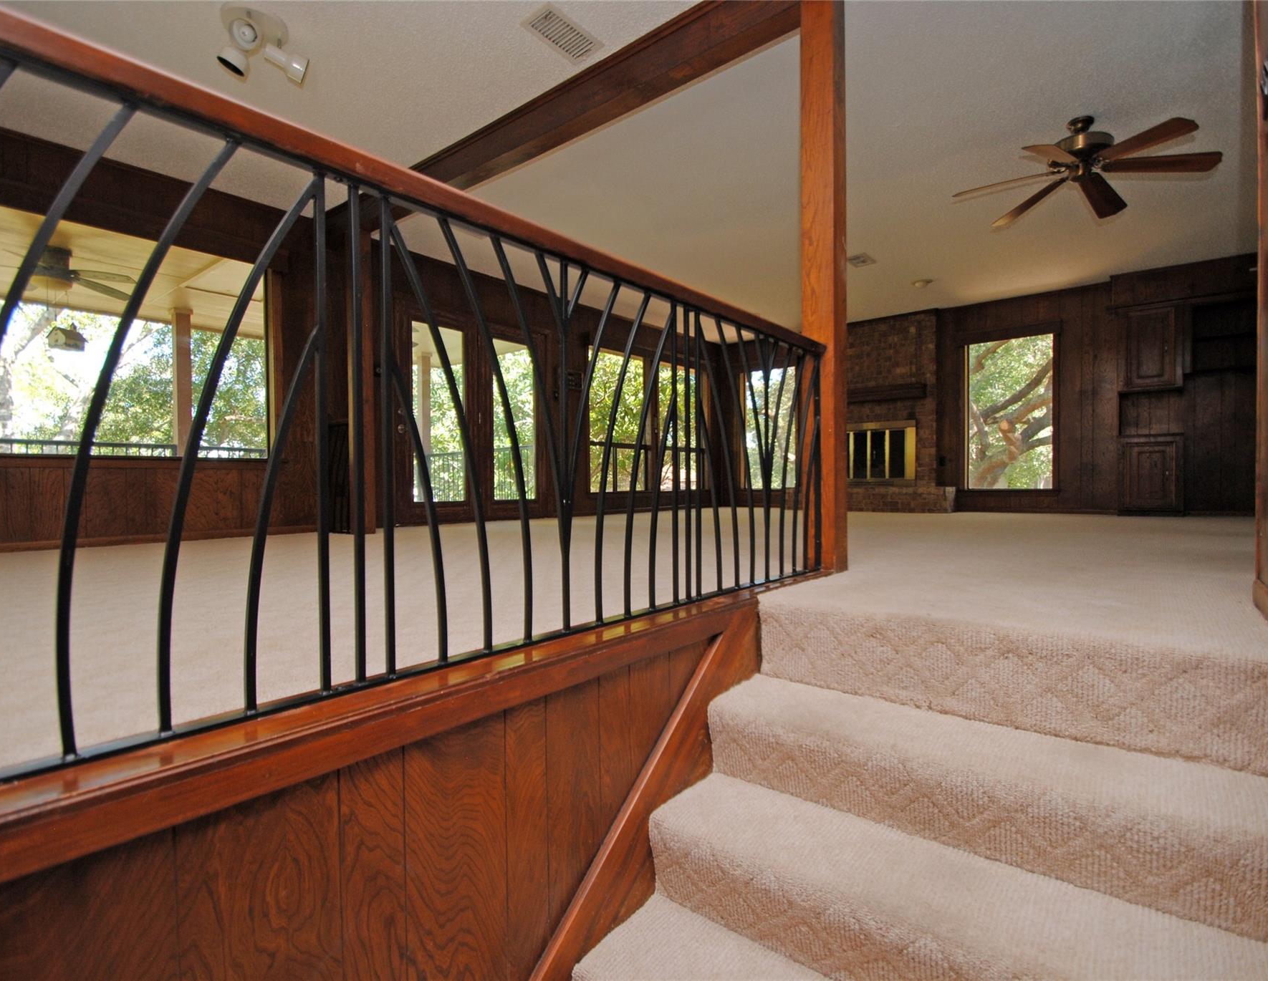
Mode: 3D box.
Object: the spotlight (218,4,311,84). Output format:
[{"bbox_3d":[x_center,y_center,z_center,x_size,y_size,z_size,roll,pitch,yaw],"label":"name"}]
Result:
[{"bbox_3d":[-1.723,-2.051,2.842,0.370,0.140,0.370,0,1,39],"label":"spotlight"}]

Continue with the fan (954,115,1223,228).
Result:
[{"bbox_3d":[2.571,-1.976,3.546,1.290,0.370,1.290,0,1,39],"label":"fan"}]

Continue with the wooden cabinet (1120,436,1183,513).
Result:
[{"bbox_3d":[5.266,-0.150,6.253,0.490,0.816,0.350,0,1,39],"label":"wooden cabinet"}]

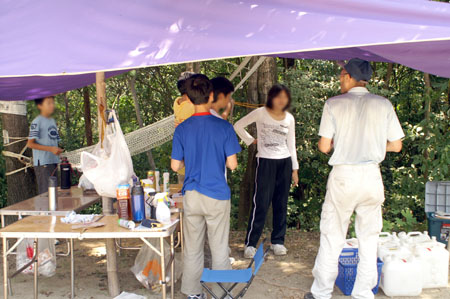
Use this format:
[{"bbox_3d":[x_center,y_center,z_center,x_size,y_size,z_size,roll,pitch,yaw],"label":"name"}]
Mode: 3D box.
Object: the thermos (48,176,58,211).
[{"bbox_3d":[-1.356,0.347,4.140,0.068,0.268,0.068,0,5,0],"label":"thermos"}]

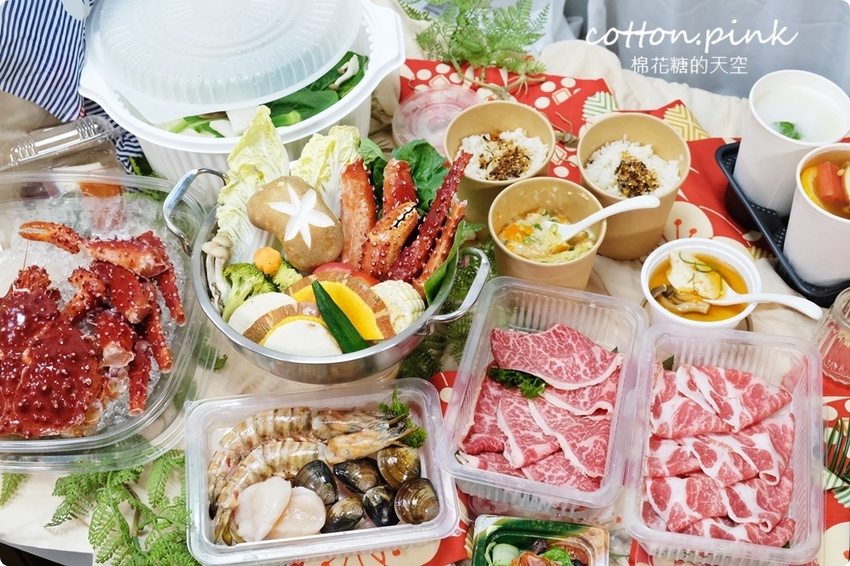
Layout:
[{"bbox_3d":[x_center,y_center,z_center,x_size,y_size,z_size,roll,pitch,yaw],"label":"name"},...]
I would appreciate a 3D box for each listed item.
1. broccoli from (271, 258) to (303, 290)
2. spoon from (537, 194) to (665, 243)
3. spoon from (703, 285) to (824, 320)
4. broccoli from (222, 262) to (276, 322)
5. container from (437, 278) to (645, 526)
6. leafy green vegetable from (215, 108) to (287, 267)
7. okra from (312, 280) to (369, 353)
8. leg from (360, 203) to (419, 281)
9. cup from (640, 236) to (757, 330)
[{"bbox_3d":[-0.109,0.001,0.805,0.038,0.038,0.036,2,40,-5],"label":"broccoli"},{"bbox_3d":[0.135,-0.051,0.855,0.125,0.032,0.039,-13,50,21],"label":"spoon"},{"bbox_3d":[0.259,0.014,0.825,0.125,0.030,0.039,13,54,22],"label":"spoon"},{"bbox_3d":[-0.136,0.008,0.792,0.045,0.050,0.040,12,30,-18],"label":"broccoli"},{"bbox_3d":[0.092,0.089,0.776,0.133,0.050,0.182,12,54,10],"label":"container"},{"bbox_3d":[-0.138,-0.067,0.805,0.066,0.040,0.142,7,95,-6],"label":"leafy green vegetable"},{"bbox_3d":[-0.065,0.028,0.772,0.019,0.019,0.073,-26,65,-17],"label":"okra"},{"bbox_3d":[-0.029,-0.027,0.788,0.038,0.084,0.030,27,19,-6],"label":"leg"},{"bbox_3d":[0.225,0.014,0.846,0.094,0.049,0.094,-1,53,1],"label":"cup"}]

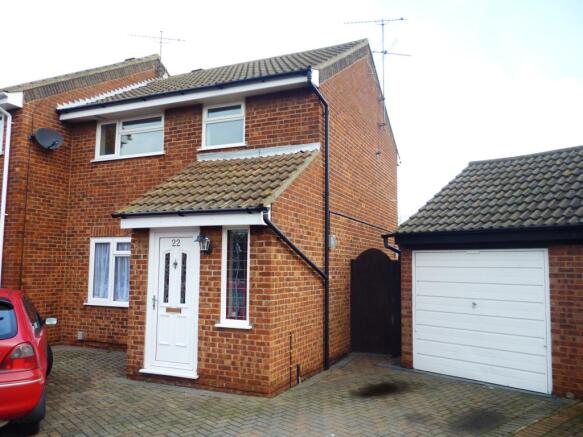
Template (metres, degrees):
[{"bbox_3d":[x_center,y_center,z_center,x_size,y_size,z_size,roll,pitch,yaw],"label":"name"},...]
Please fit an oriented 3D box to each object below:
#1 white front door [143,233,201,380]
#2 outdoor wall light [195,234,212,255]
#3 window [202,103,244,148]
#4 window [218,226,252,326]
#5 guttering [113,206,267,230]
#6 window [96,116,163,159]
[{"bbox_3d":[-1.723,1.179,6.802,0.930,2.090,0.110,-2,-6,23],"label":"white front door"},{"bbox_3d":[-1.205,0.361,6.564,0.160,0.280,0.200,-2,-6,23],"label":"outdoor wall light"},{"bbox_3d":[-1.310,-1.746,8.917,0.930,0.870,0.120,-2,-6,23],"label":"window"},{"bbox_3d":[-0.771,0.790,6.439,0.470,1.380,0.110,-2,-6,23],"label":"window"},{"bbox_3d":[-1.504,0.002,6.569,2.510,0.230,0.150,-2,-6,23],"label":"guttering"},{"bbox_3d":[-3.392,-1.685,9.820,1.810,0.880,0.120,-2,-6,23],"label":"window"}]

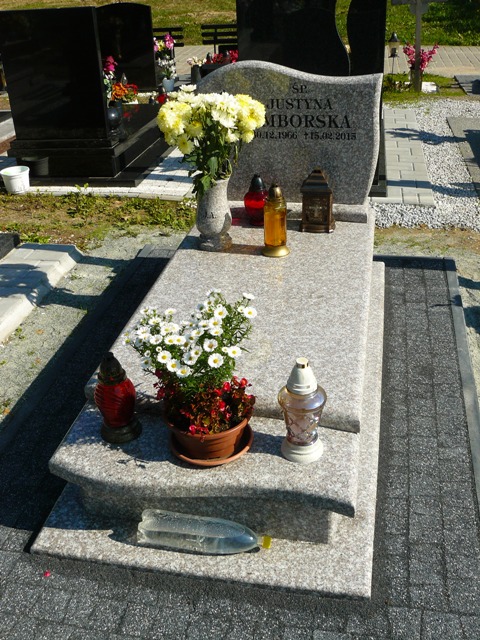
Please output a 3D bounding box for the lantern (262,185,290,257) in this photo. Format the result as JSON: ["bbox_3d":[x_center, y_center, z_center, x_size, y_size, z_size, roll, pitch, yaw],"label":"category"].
[{"bbox_3d":[0.141,-0.399,2.595,0.108,0.279,0.108,4,30,11],"label":"lantern"}]

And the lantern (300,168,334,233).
[{"bbox_3d":[0.329,-0.507,2.793,0.124,0.255,0.124,8,31,18],"label":"lantern"}]

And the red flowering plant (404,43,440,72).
[{"bbox_3d":[1.780,-2.583,6.550,0.350,0.290,0.300,4,31,11],"label":"red flowering plant"}]

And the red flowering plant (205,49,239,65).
[{"bbox_3d":[-0.188,-2.673,6.752,0.380,0.170,0.220,4,30,11],"label":"red flowering plant"}]

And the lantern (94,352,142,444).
[{"bbox_3d":[-0.329,0.193,1.760,0.111,0.251,0.111,4,30,11],"label":"lantern"}]

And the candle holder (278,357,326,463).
[{"bbox_3d":[0.148,0.204,1.577,0.114,0.268,0.114,4,31,11],"label":"candle holder"}]

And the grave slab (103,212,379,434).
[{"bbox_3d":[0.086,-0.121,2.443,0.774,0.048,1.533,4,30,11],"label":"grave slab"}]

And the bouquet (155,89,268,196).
[{"bbox_3d":[-0.110,-0.671,2.572,0.396,0.381,0.341,4,30,11],"label":"bouquet"}]

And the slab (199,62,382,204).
[{"bbox_3d":[0.200,-0.808,2.878,0.800,0.613,0.097,3,31,11],"label":"slab"}]

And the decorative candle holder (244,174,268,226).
[{"bbox_3d":[0.071,-0.485,2.699,0.101,0.192,0.101,4,31,11],"label":"decorative candle holder"}]

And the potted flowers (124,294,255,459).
[{"bbox_3d":[-0.113,0.130,1.602,0.310,0.395,0.265,4,31,11],"label":"potted flowers"}]

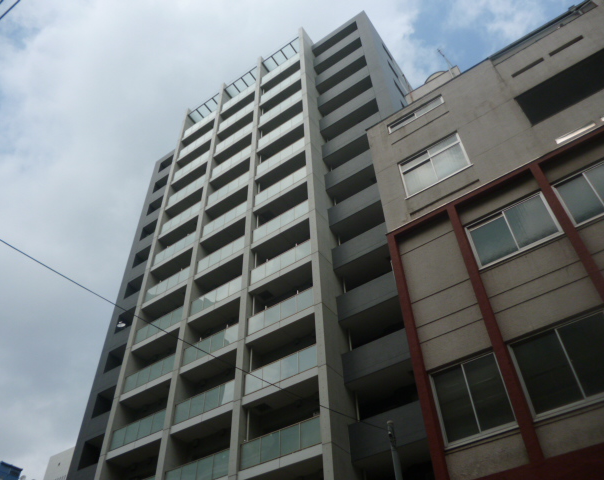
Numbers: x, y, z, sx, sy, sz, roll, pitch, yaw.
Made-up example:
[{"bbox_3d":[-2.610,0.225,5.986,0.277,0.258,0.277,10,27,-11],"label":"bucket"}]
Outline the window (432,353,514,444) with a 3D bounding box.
[{"bbox_3d":[3.155,2.977,9.590,1.349,1.499,0.120,-28,-51,23],"label":"window"}]

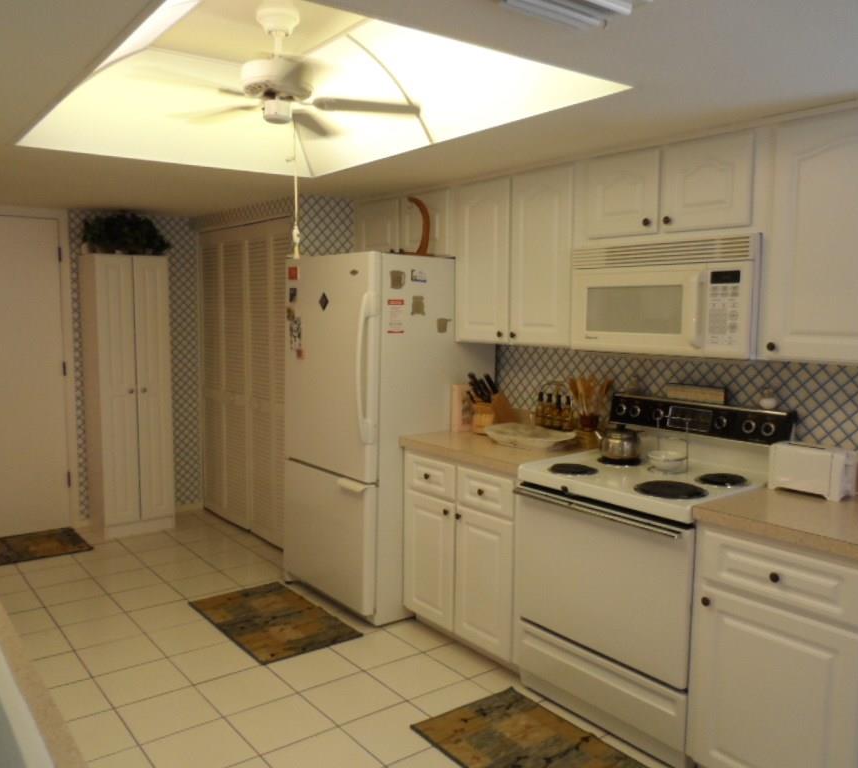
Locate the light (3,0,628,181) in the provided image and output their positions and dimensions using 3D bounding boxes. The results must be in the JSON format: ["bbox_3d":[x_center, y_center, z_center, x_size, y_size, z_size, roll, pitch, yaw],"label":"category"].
[{"bbox_3d":[-0.522,-1.067,2.412,1.235,0.330,1.840,-3,7,-38],"label":"light"}]

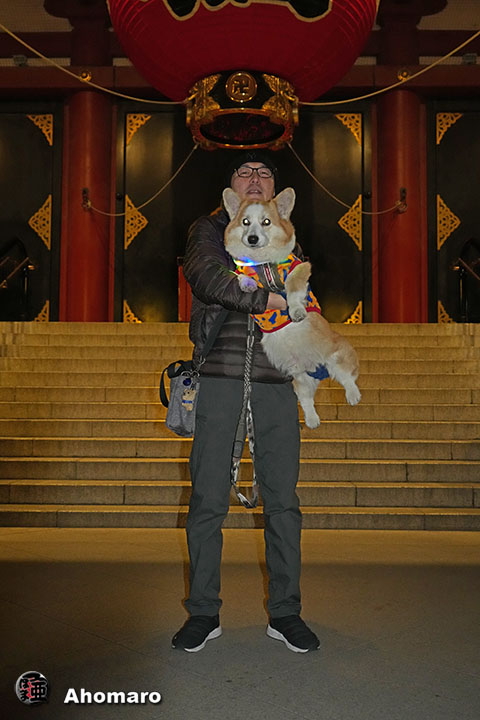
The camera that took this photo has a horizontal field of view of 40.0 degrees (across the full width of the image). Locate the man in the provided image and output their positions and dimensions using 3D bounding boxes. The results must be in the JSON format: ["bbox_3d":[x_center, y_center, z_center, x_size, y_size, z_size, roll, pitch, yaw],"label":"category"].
[{"bbox_3d":[0.026,0.106,2.358,0.530,1.786,0.460,0,-3,1],"label":"man"}]

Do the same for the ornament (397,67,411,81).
[{"bbox_3d":[2.485,-4.337,9.999,0.211,0.210,0.120,0,-3,1],"label":"ornament"}]

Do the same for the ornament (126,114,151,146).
[{"bbox_3d":[-1.615,-3.674,10.537,0.396,0.516,0.030,0,-3,1],"label":"ornament"}]

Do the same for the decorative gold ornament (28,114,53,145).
[{"bbox_3d":[-3.204,-3.680,10.566,0.431,0.521,0.030,0,-3,1],"label":"decorative gold ornament"}]

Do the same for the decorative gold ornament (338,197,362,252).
[{"bbox_3d":[1.740,-2.162,10.399,0.376,0.905,0.030,0,-3,1],"label":"decorative gold ornament"}]

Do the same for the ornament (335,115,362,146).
[{"bbox_3d":[1.730,-3.658,10.477,0.426,0.512,0.030,0,-3,1],"label":"ornament"}]

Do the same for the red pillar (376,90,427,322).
[{"bbox_3d":[2.509,-2.174,10.286,0.700,3.928,0.700,0,-3,1],"label":"red pillar"}]

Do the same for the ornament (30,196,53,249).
[{"bbox_3d":[-3.170,-2.182,10.486,0.384,0.909,0.030,0,-3,1],"label":"ornament"}]

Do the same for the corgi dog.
[{"bbox_3d":[0.167,-0.172,2.139,0.442,0.771,0.360,0,-3,1],"label":"corgi dog"}]

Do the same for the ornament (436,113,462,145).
[{"bbox_3d":[3.321,-3.659,10.449,0.417,0.512,0.030,0,-3,1],"label":"ornament"}]

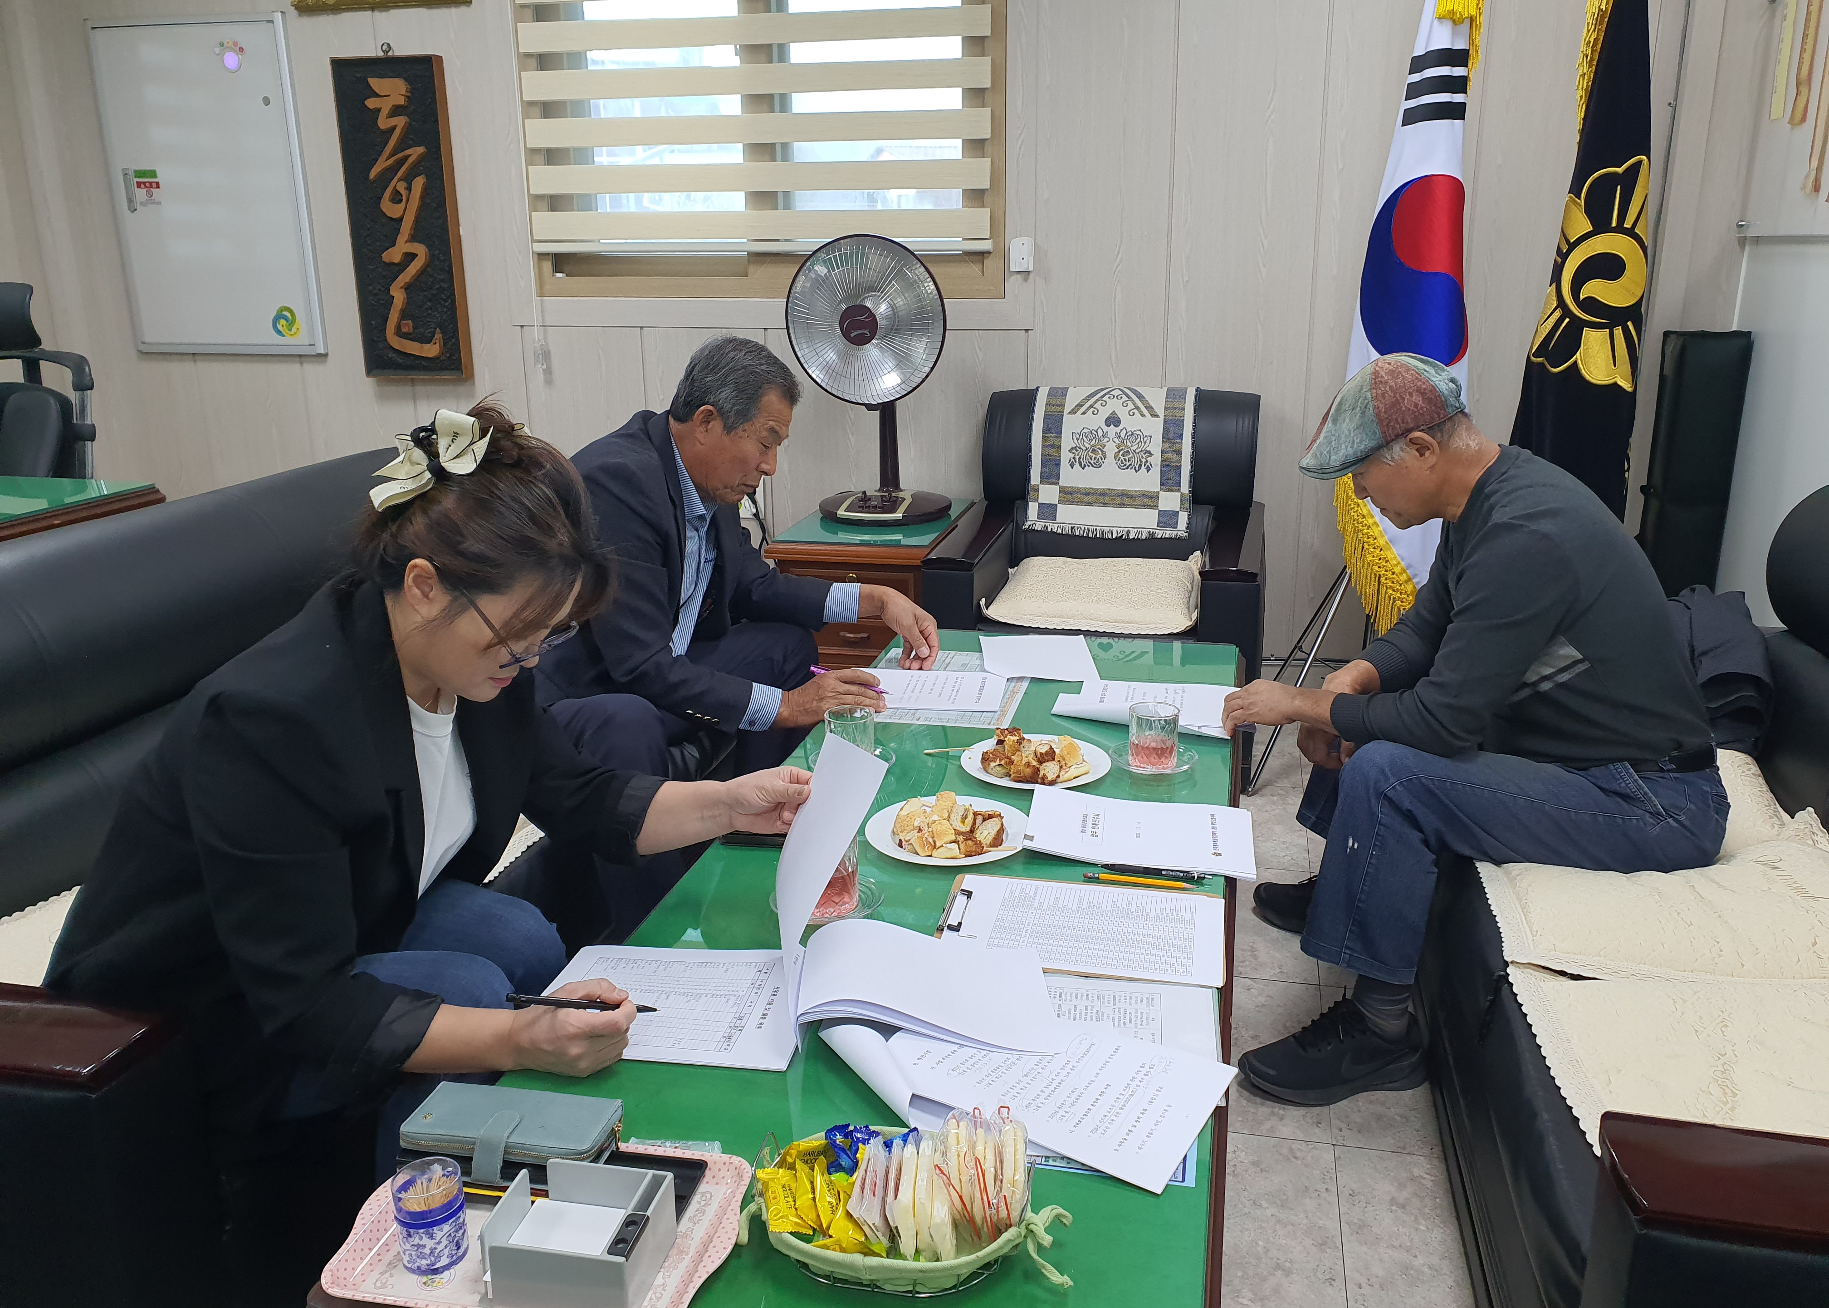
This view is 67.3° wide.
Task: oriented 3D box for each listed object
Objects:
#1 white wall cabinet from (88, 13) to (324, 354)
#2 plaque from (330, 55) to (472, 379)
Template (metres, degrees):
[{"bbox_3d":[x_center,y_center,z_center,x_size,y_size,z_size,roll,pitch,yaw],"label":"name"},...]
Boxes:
[{"bbox_3d":[-2.281,-1.504,4.466,0.706,1.030,0.050,3,16,12],"label":"white wall cabinet"},{"bbox_3d":[-1.660,-1.388,4.423,0.358,0.978,0.055,3,17,12],"label":"plaque"}]

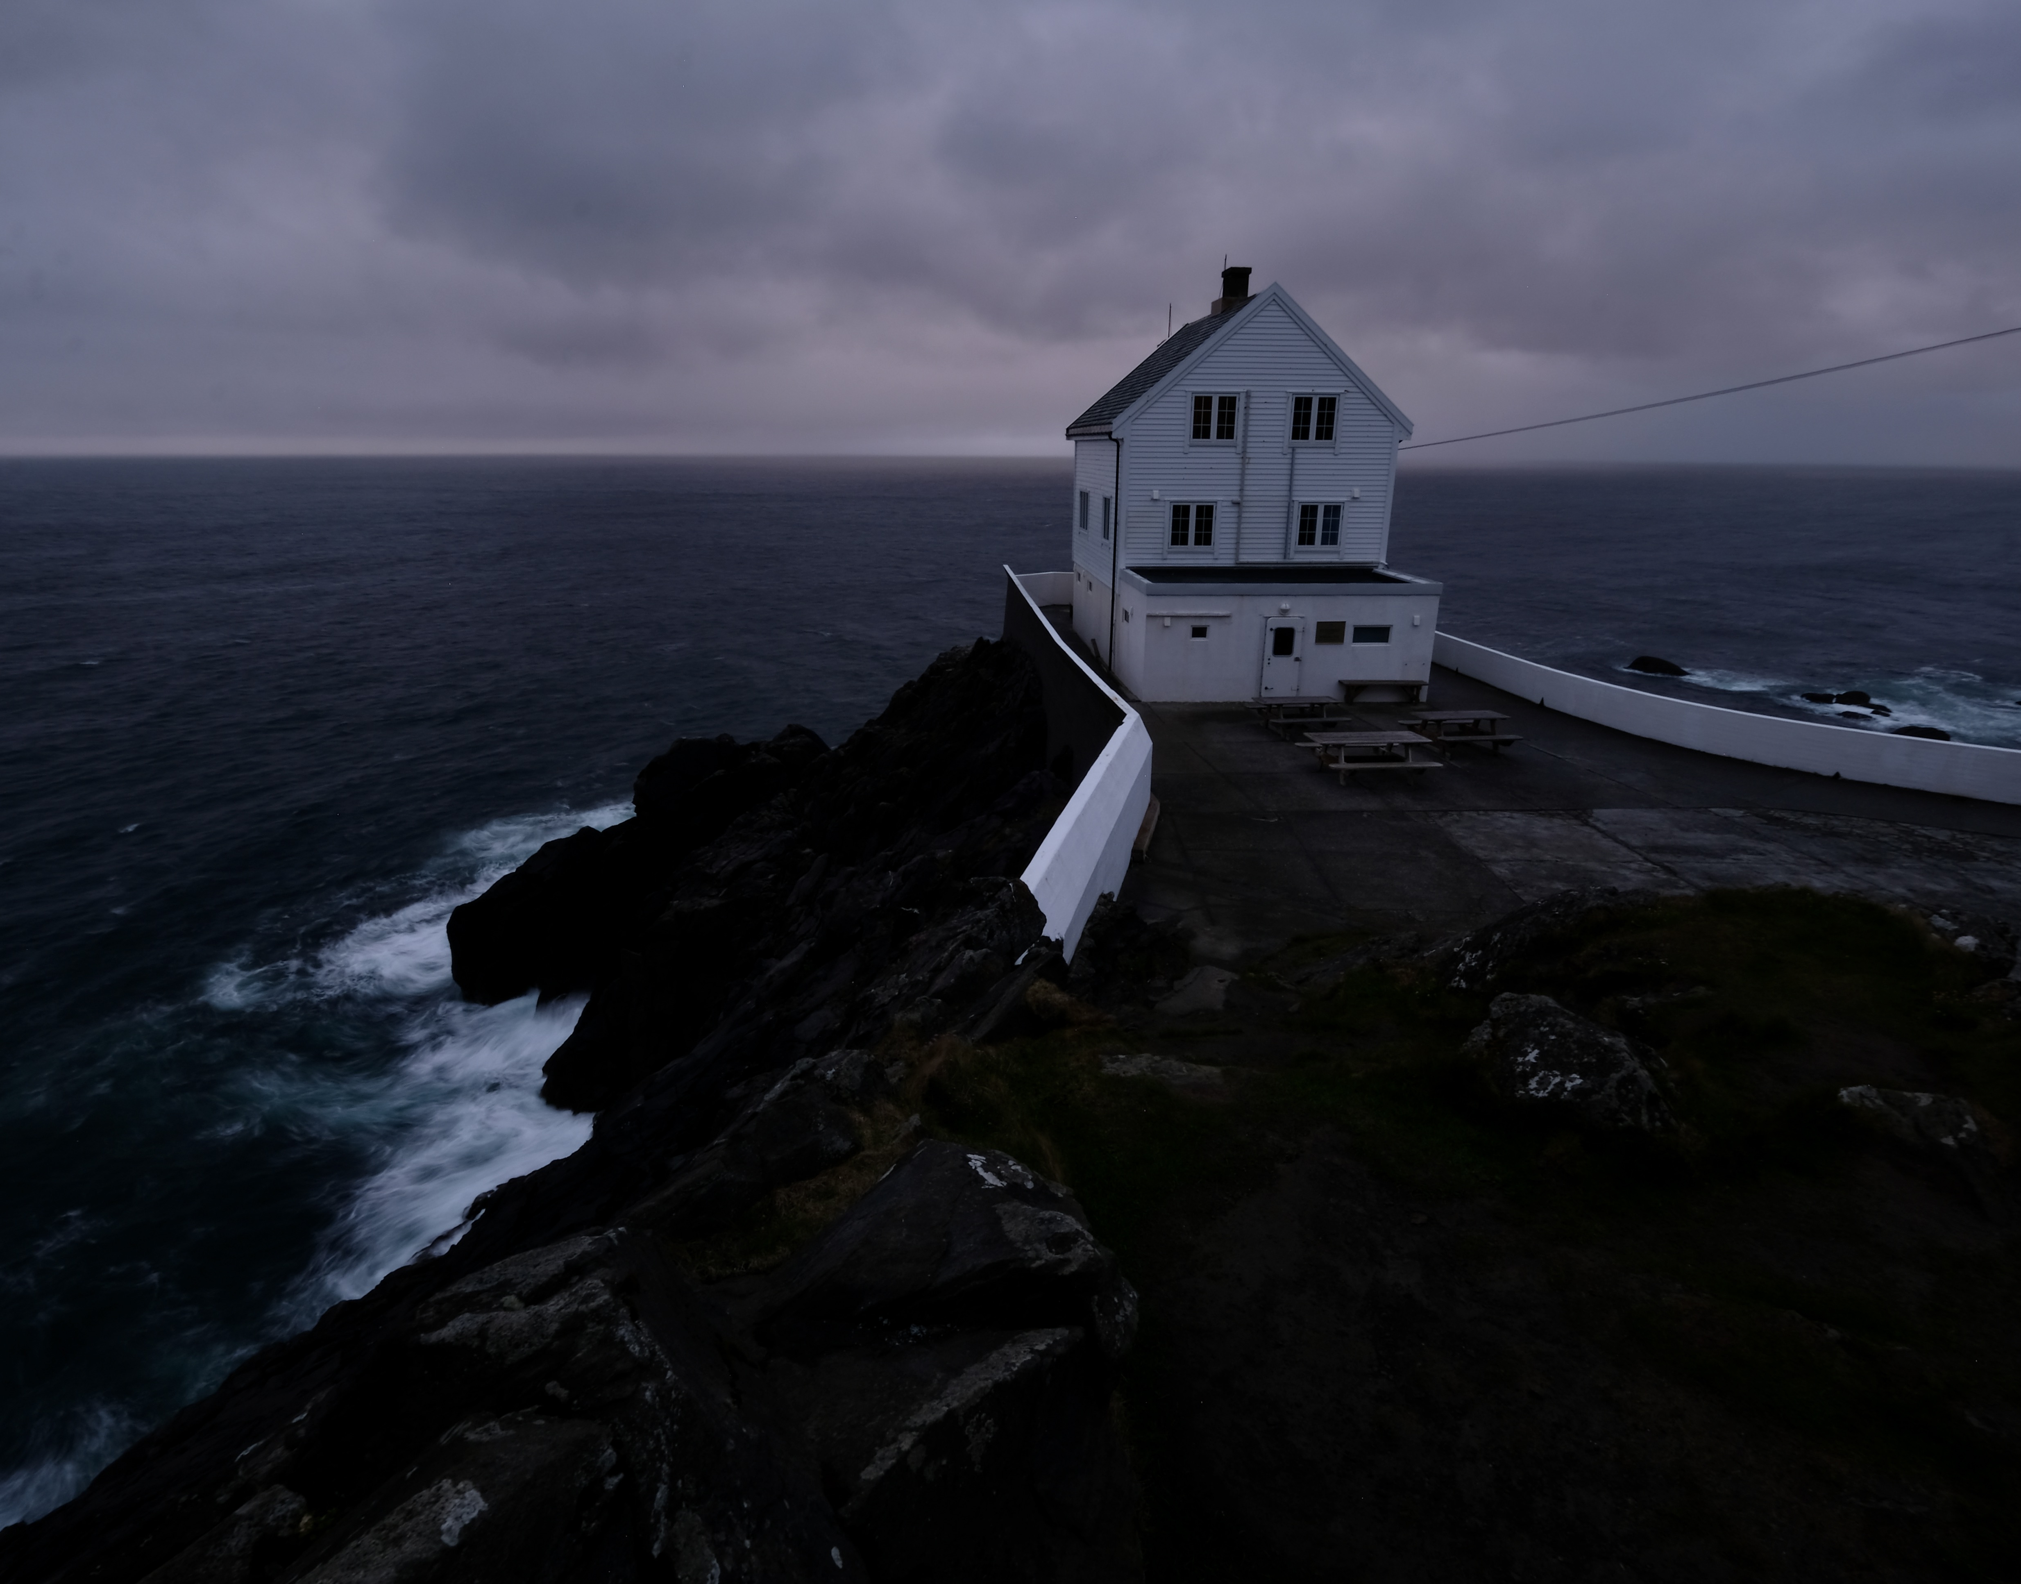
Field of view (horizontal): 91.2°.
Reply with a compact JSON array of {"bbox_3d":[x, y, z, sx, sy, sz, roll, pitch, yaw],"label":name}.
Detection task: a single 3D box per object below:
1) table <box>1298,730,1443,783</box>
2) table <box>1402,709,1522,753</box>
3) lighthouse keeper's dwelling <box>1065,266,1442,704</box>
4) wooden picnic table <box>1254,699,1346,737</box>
[{"bbox_3d":[7.165,-0.732,19.951,2.340,0.720,1.650,-1,19,-3],"label":"table"},{"bbox_3d":[9.848,-1.321,21.753,1.980,0.720,1.620,-1,19,-5],"label":"table"},{"bbox_3d":[6.797,-9.645,29.829,8.520,11.280,12.300,-1,19,-5],"label":"lighthouse keeper's dwelling"},{"bbox_3d":[6.669,-1.805,23.117,1.980,0.720,1.620,-2,19,-6],"label":"wooden picnic table"}]

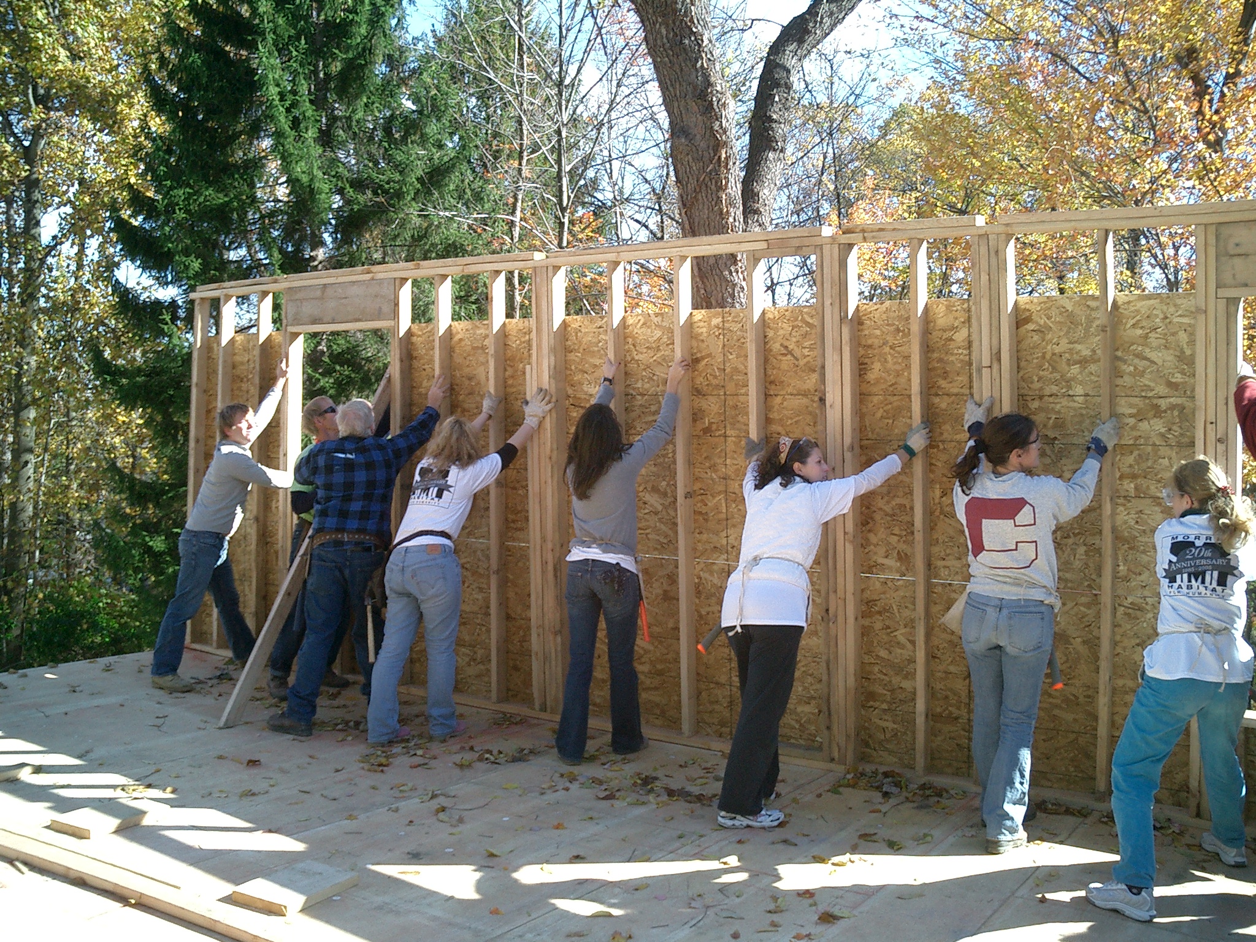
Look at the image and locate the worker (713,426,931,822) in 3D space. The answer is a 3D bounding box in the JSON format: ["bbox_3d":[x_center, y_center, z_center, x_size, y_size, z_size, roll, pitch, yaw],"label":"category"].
[{"bbox_3d":[0.656,0.581,5.346,0.880,1.580,1.000,2,2,38],"label":"worker"}]

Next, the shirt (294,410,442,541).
[{"bbox_3d":[-1.399,0.014,6.820,0.780,0.730,0.500,1,2,16],"label":"shirt"}]

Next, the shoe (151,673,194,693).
[{"bbox_3d":[-2.639,1.210,7.360,0.270,0.115,0.105,0,2,-10],"label":"shoe"}]

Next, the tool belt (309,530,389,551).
[{"bbox_3d":[-1.486,0.400,6.770,0.410,0.120,0.290,1,2,14],"label":"tool belt"}]

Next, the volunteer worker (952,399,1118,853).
[{"bbox_3d":[1.525,0.560,4.880,0.640,1.700,0.700,2,2,26],"label":"volunteer worker"}]

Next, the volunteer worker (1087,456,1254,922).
[{"bbox_3d":[1.935,0.680,4.446,0.630,1.480,0.950,1,2,18],"label":"volunteer worker"}]

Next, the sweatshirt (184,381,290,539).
[{"bbox_3d":[-2.360,-0.070,7.680,0.580,0.930,0.460,-1,3,-41],"label":"sweatshirt"}]

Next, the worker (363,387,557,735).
[{"bbox_3d":[-0.835,0.450,6.380,0.540,1.750,0.920,2,2,36],"label":"worker"}]

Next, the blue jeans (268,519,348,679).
[{"bbox_3d":[-1.830,0.715,7.270,0.400,0.890,0.580,2,2,36],"label":"blue jeans"}]

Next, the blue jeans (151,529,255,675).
[{"bbox_3d":[-2.573,0.767,7.700,0.420,0.840,0.750,2,2,42],"label":"blue jeans"}]

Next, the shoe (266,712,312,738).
[{"bbox_3d":[-1.680,1.265,6.320,0.280,0.115,0.110,2,2,35],"label":"shoe"}]

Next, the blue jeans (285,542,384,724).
[{"bbox_3d":[-1.480,0.810,6.530,0.480,0.900,0.700,1,2,-1],"label":"blue jeans"}]

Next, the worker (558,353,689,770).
[{"bbox_3d":[0.000,0.400,6.080,0.520,1.920,0.680,2,2,25],"label":"worker"}]

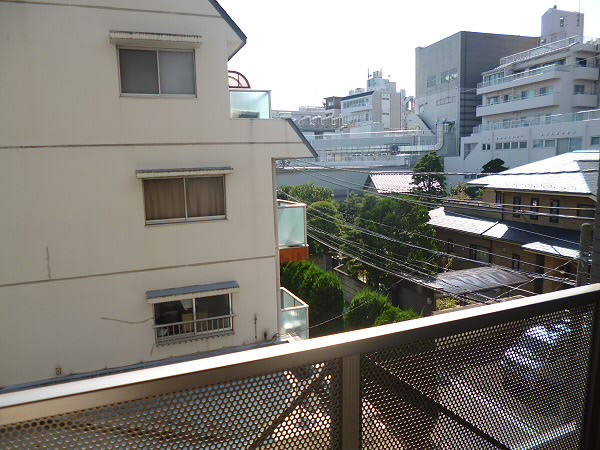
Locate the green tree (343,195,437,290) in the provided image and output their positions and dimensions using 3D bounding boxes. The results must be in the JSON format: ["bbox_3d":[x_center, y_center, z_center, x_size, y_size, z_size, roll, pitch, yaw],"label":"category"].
[{"bbox_3d":[5.055,1.290,23.408,5.200,6.010,5.000,0,8,12],"label":"green tree"}]

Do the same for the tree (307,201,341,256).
[{"bbox_3d":[1.559,1.131,27.406,2.800,5.500,2.800,-2,8,3],"label":"tree"}]

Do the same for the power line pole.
[{"bbox_3d":[5.409,3.147,8.121,0.270,6.410,0.270,3,9,35],"label":"power line pole"}]

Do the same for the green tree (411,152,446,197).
[{"bbox_3d":[10.496,-2.270,34.053,3.000,7.230,3.000,0,8,17],"label":"green tree"}]

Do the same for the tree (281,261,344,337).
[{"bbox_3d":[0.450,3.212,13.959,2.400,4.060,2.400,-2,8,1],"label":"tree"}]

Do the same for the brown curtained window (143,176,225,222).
[{"bbox_3d":[-2.537,-0.564,9.286,1.730,1.010,0.100,-5,8,-19],"label":"brown curtained window"}]

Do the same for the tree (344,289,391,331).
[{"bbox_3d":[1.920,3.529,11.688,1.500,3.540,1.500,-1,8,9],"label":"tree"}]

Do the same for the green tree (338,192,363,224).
[{"bbox_3d":[3.860,0.409,31.356,2.600,5.710,2.600,-1,8,7],"label":"green tree"}]

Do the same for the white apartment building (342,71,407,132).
[{"bbox_3d":[16.133,-20.765,91.599,9.200,21.440,12.000,-6,9,-29],"label":"white apartment building"}]

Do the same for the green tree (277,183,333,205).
[{"bbox_3d":[0.451,-0.263,32.258,4.600,6.040,4.000,-2,8,1],"label":"green tree"}]

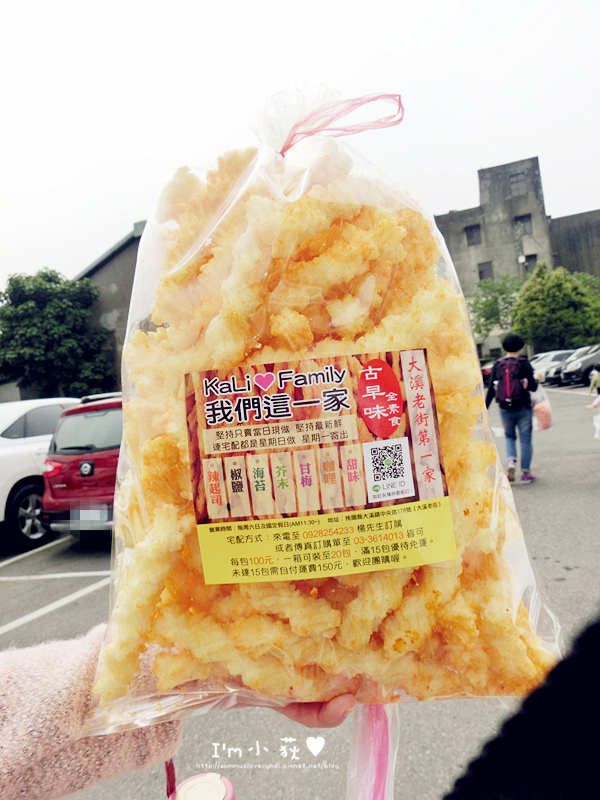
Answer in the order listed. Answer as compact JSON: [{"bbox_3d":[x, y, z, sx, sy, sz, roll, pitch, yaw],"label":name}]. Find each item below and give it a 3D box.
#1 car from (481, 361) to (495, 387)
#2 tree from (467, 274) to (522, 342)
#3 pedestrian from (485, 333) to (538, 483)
[{"bbox_3d":[11.197,-1.538,29.206,4.400,1.460,1.770,-7,2,-15],"label":"car"},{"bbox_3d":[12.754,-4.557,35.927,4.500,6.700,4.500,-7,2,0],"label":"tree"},{"bbox_3d":[2.387,0.093,6.163,0.550,1.620,0.450,-6,2,25],"label":"pedestrian"}]

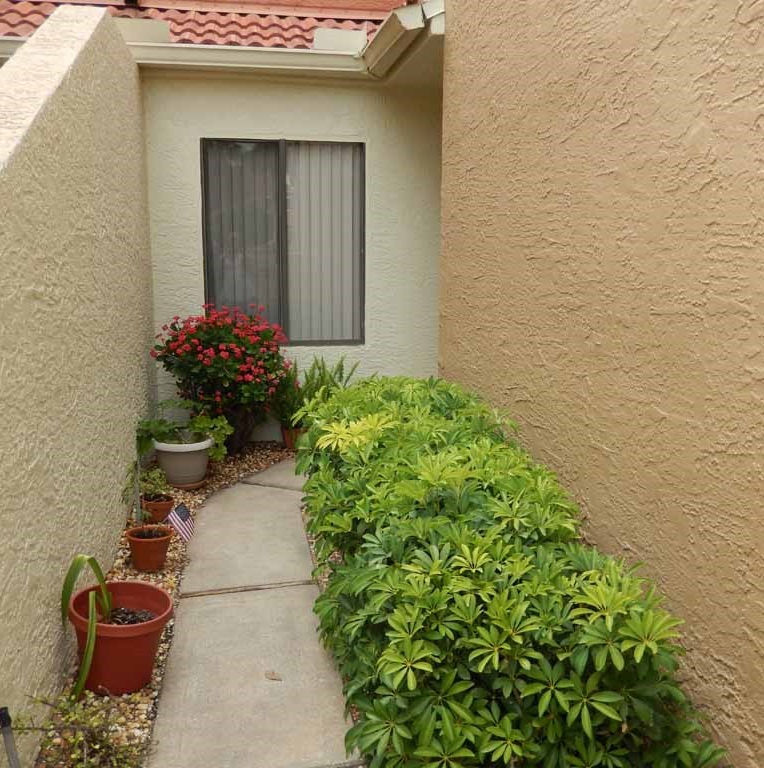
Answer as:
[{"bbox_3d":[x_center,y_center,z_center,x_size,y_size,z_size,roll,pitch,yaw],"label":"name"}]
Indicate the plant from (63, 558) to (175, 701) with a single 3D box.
[{"bbox_3d":[-0.864,0.781,2.413,0.345,0.400,0.370,-1,9,-10],"label":"plant"}]

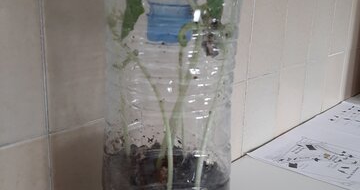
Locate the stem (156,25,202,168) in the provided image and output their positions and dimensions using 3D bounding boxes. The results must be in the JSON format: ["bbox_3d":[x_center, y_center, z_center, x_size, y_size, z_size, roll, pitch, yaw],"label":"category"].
[{"bbox_3d":[0.000,0.001,0.252,0.032,0.106,0.020,2,15,0],"label":"stem"}]

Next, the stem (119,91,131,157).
[{"bbox_3d":[-0.041,0.022,0.268,0.009,0.057,0.010,2,15,0],"label":"stem"}]

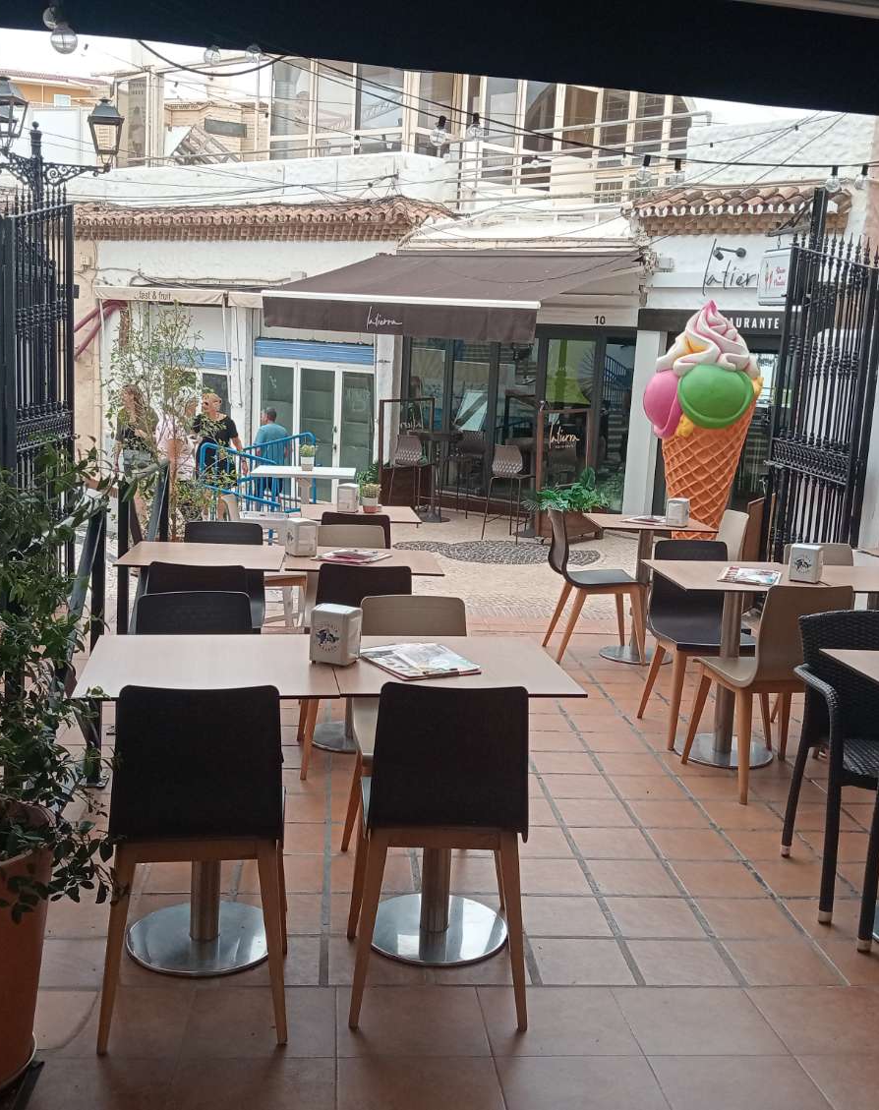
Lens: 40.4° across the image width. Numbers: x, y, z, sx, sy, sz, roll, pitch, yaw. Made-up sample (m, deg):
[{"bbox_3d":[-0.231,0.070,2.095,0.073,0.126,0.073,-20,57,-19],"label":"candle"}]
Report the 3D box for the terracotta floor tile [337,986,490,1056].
[{"bbox_3d":[-0.067,1.099,2.808,0.340,0.012,0.305,2,9,-6],"label":"terracotta floor tile"}]

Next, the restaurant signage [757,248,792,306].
[{"bbox_3d":[2.763,-2.277,9.800,0.080,0.450,0.380,-1,10,-23],"label":"restaurant signage"}]

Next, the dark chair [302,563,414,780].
[{"bbox_3d":[-0.300,0.389,4.527,0.435,0.815,0.500,2,9,-6],"label":"dark chair"}]

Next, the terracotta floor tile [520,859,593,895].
[{"bbox_3d":[0.321,0.992,3.660,0.250,0.015,0.250,2,9,-6],"label":"terracotta floor tile"}]

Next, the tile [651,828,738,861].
[{"bbox_3d":[0.840,0.970,3.973,0.250,0.015,0.250,2,9,-6],"label":"tile"}]

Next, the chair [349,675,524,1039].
[{"bbox_3d":[-0.010,0.661,2.940,0.435,0.815,0.500,2,9,-5],"label":"chair"}]

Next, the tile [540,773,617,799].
[{"bbox_3d":[0.517,0.870,4.465,0.250,0.015,0.250,2,9,-6],"label":"tile"}]

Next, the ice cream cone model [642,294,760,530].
[{"bbox_3d":[1.804,-0.677,8.185,0.830,2.060,0.780,2,9,-6],"label":"ice cream cone model"}]

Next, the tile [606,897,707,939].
[{"bbox_3d":[0.615,1.037,3.404,0.245,0.010,0.242,2,10,-6],"label":"tile"}]

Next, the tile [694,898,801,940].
[{"bbox_3d":[0.888,1.058,3.458,0.250,0.015,0.250,2,9,-6],"label":"tile"}]

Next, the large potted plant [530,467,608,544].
[{"bbox_3d":[1.416,-0.556,13.038,0.500,0.770,0.760,12,13,44],"label":"large potted plant"}]

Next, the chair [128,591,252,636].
[{"bbox_3d":[-0.663,0.560,3.375,0.450,0.820,0.510,0,10,-21],"label":"chair"}]

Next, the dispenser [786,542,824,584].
[{"bbox_3d":[1.477,0.031,4.818,0.100,0.145,0.083,6,10,18],"label":"dispenser"}]

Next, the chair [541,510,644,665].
[{"bbox_3d":[0.838,0.149,6.409,0.500,0.800,0.430,2,10,-9],"label":"chair"}]

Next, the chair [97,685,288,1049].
[{"bbox_3d":[-0.554,0.652,2.802,0.440,0.820,0.480,1,9,-8],"label":"chair"}]

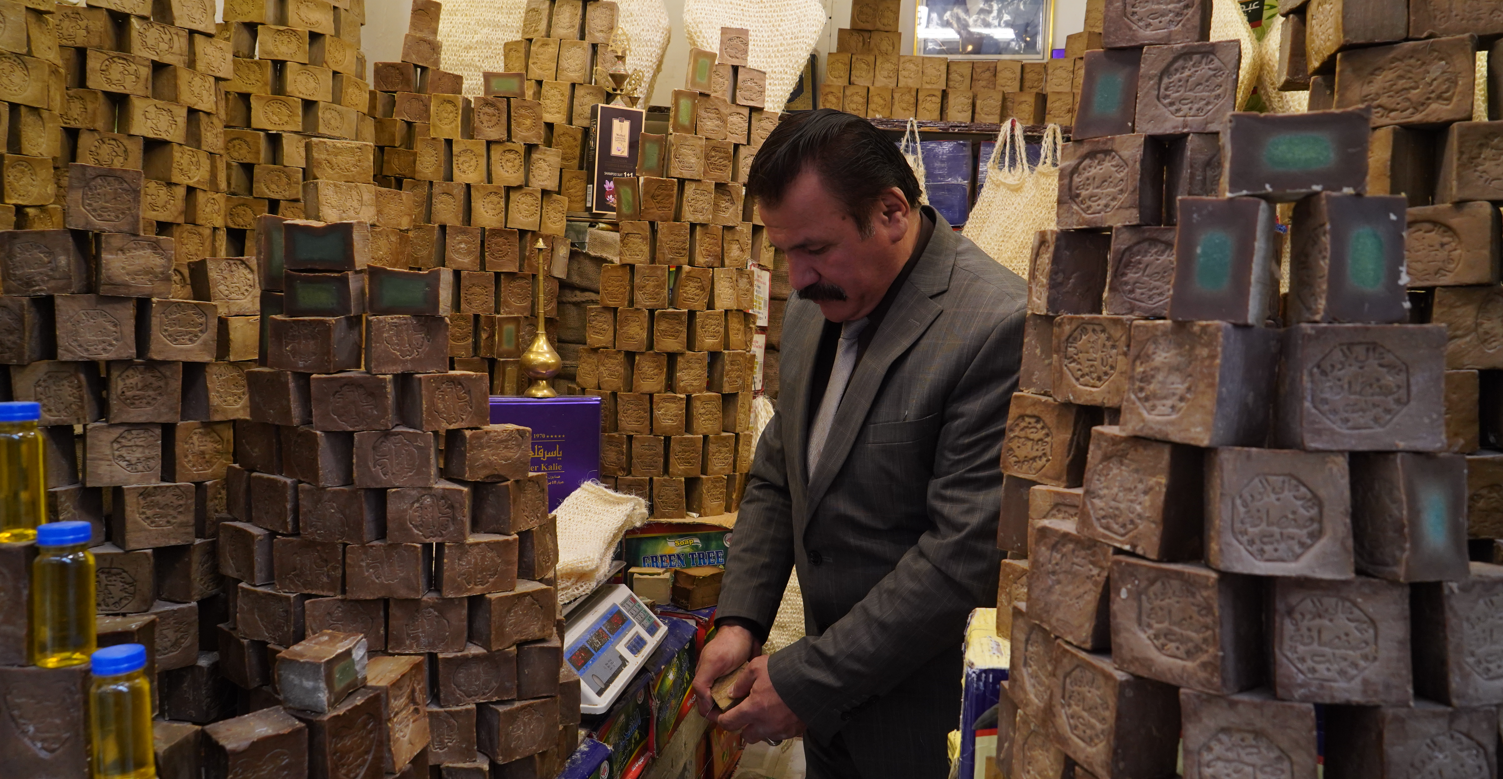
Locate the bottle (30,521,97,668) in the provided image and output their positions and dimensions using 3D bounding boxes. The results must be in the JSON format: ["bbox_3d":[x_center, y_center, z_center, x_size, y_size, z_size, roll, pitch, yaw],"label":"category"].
[{"bbox_3d":[-0.476,0.142,0.696,0.035,0.095,0.035,2,5,0],"label":"bottle"}]

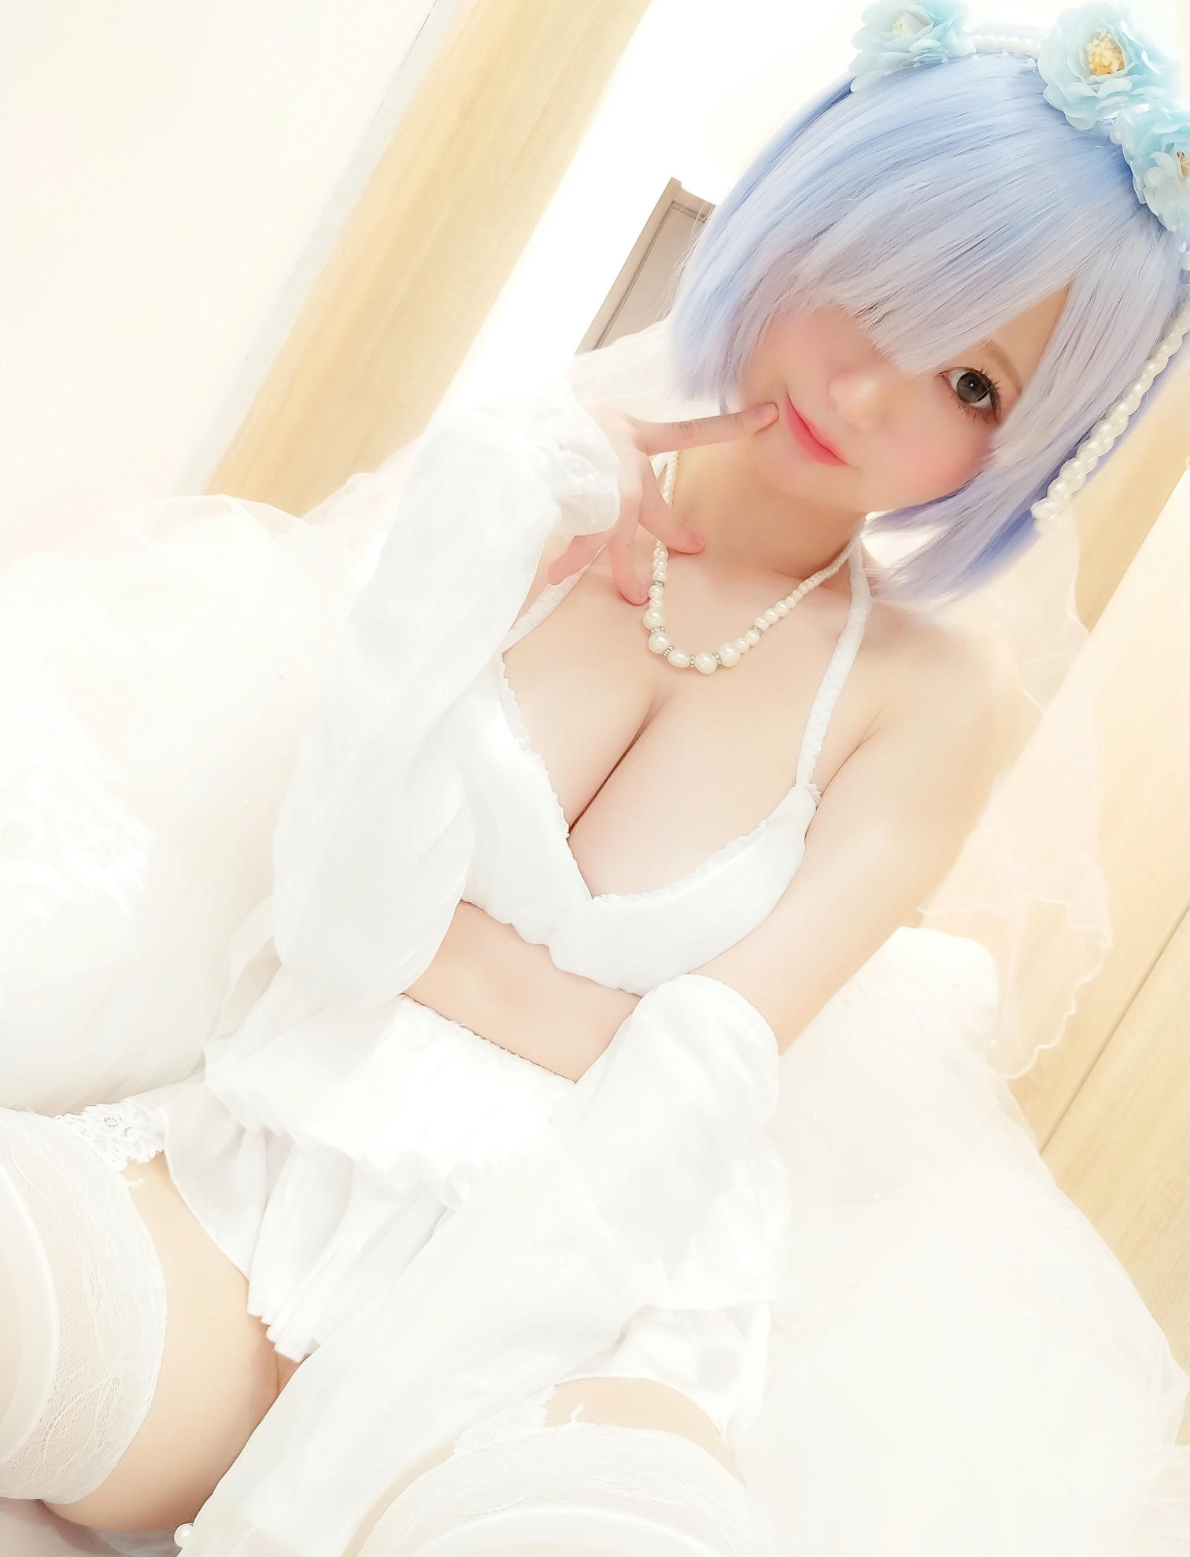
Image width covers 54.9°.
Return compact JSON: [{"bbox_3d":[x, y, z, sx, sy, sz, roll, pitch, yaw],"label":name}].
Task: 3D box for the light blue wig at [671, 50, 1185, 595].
[{"bbox_3d":[0.196,-0.267,0.650,0.255,0.265,0.250,37,20,-1],"label":"light blue wig"}]

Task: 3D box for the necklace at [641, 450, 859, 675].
[{"bbox_3d":[0.079,-0.122,0.680,0.130,0.125,0.115,29,3,-3],"label":"necklace"}]

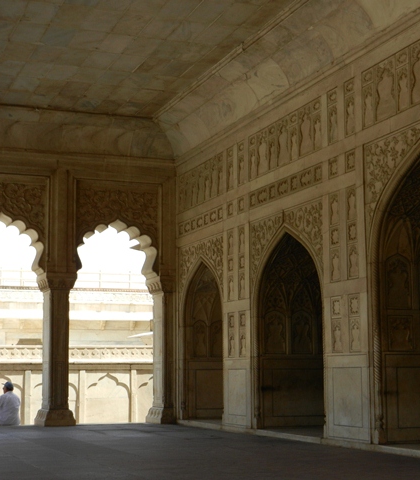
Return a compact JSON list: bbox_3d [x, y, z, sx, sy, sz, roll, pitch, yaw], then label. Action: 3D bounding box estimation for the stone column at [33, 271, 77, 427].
[{"bbox_3d":[-3.325,2.351,21.082,0.658,3.199,0.909,3,-8,-21],"label":"stone column"}]

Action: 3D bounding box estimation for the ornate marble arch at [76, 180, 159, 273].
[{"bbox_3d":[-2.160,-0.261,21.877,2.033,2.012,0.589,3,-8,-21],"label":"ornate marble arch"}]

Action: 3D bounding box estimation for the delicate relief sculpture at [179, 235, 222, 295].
[{"bbox_3d":[-0.183,0.546,20.137,0.128,1.059,2.589,3,-8,-21],"label":"delicate relief sculpture"}]

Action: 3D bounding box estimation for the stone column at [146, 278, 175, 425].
[{"bbox_3d":[-1.158,2.458,21.930,0.332,3.199,0.931,3,-8,-21],"label":"stone column"}]

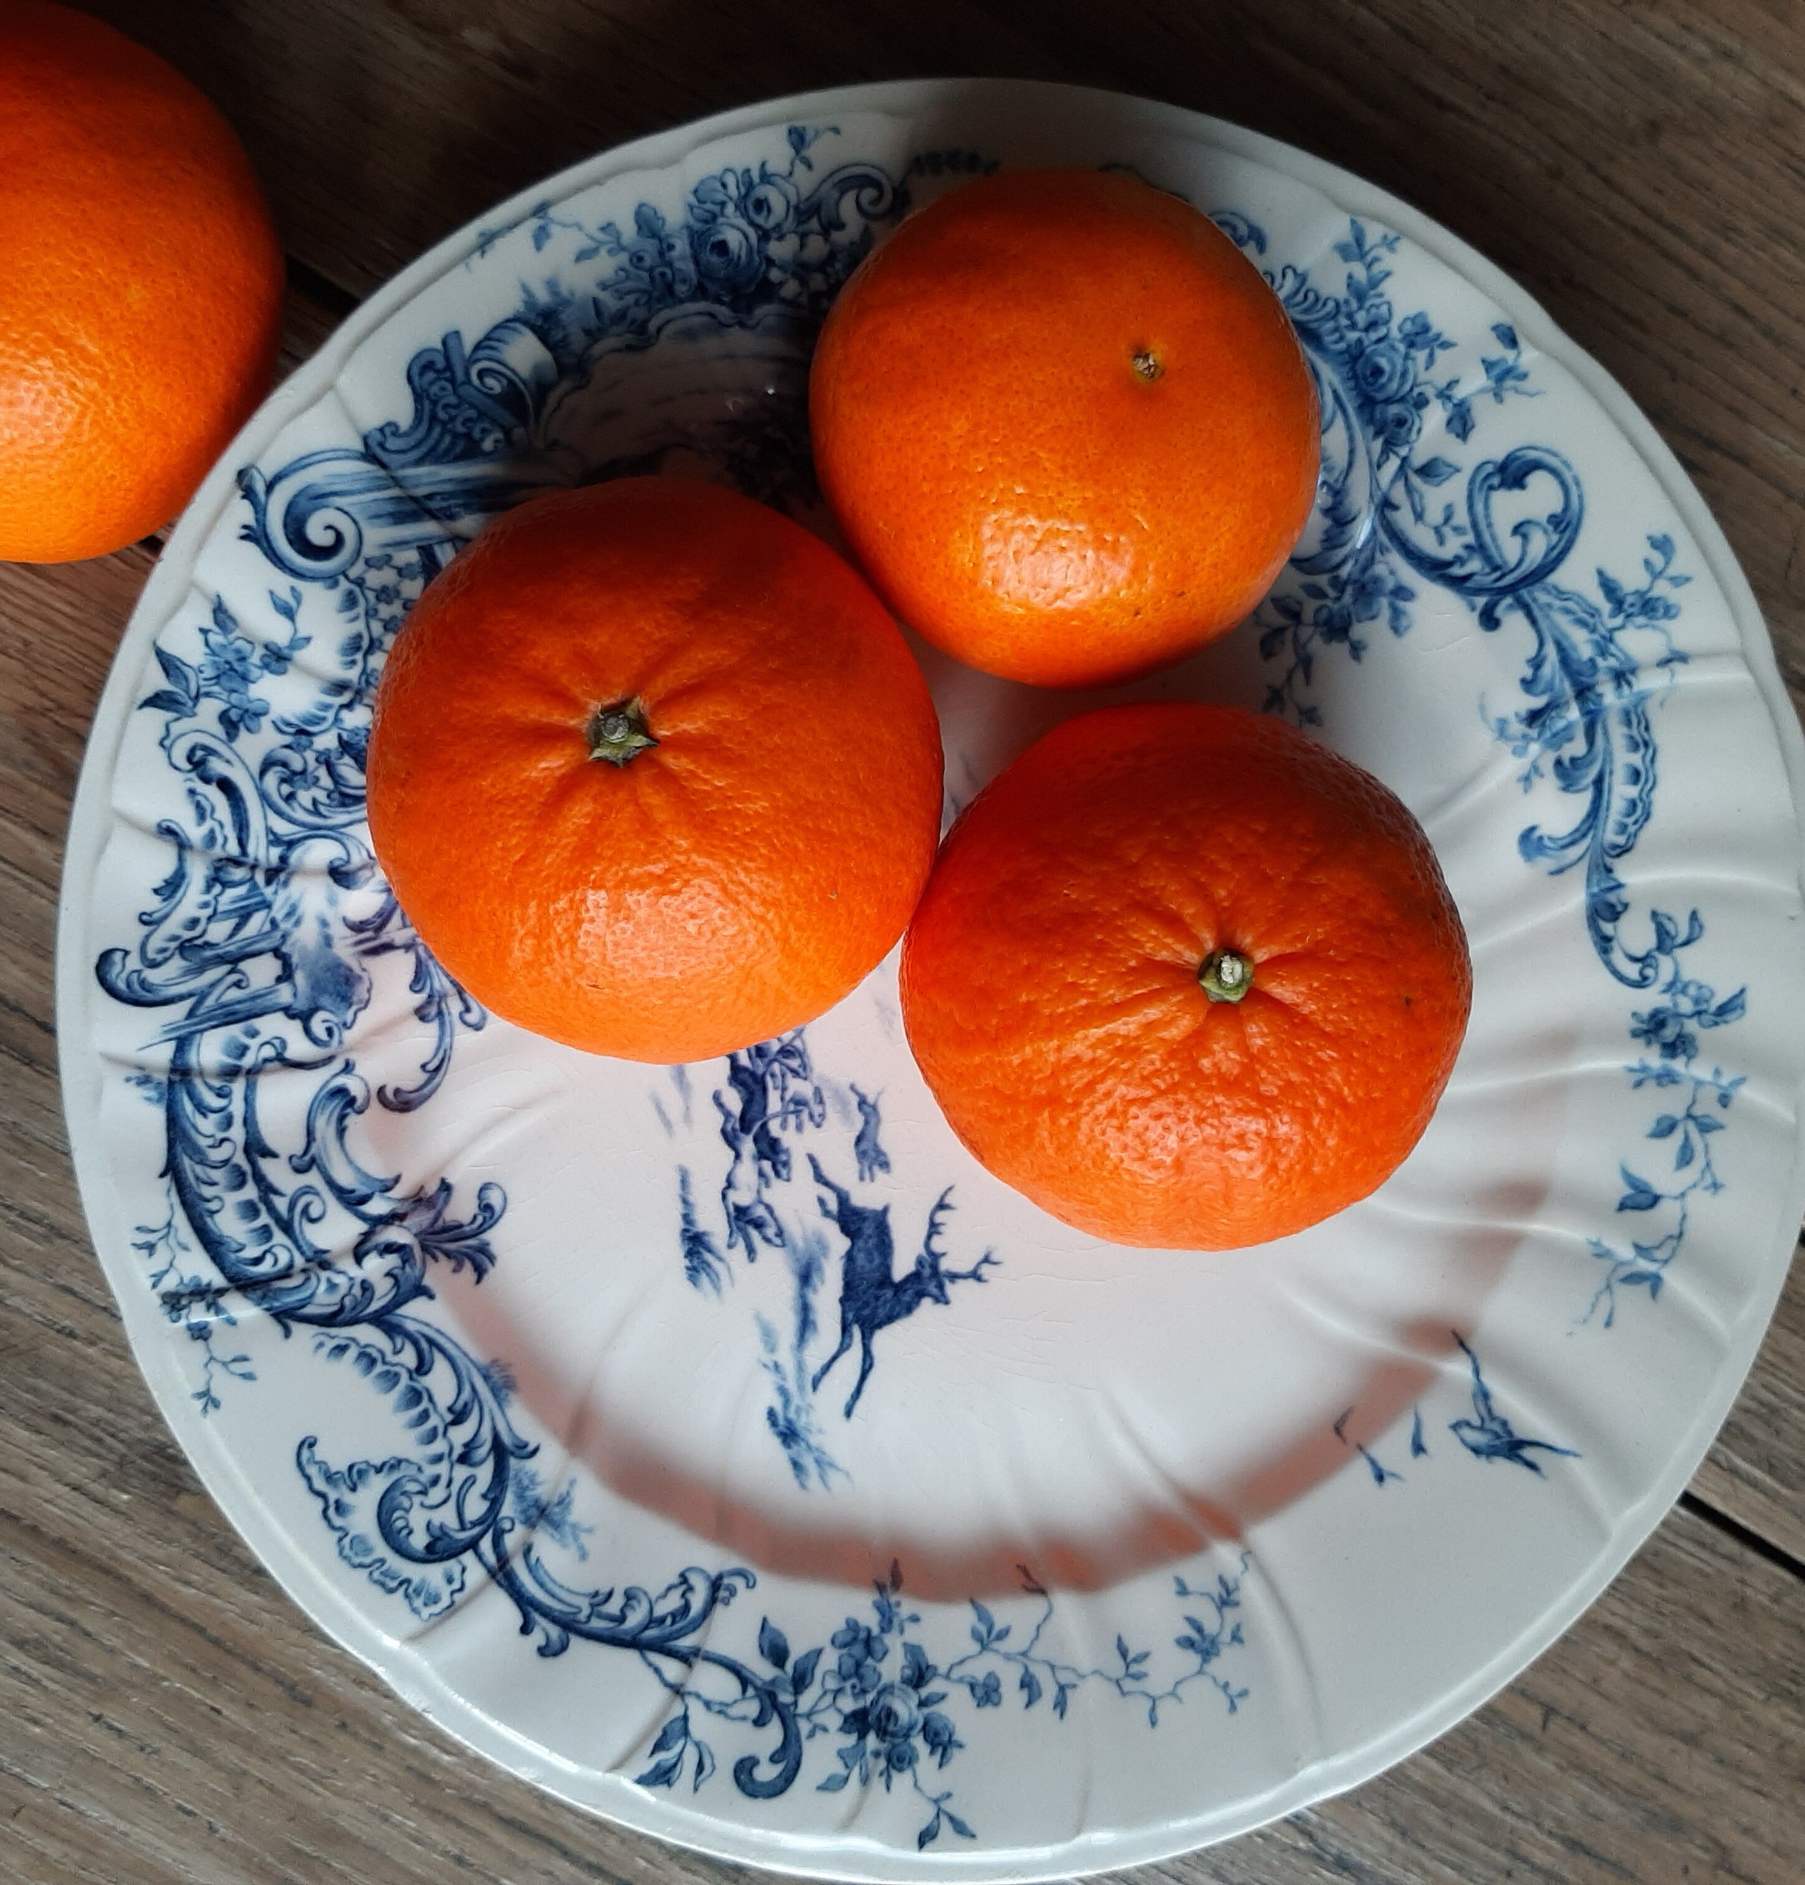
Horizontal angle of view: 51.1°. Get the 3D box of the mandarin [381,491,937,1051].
[{"bbox_3d":[-0.030,-0.021,0.232,0.070,0.059,0.072,0,88,-3],"label":"mandarin"}]

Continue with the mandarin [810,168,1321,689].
[{"bbox_3d":[0.020,-0.063,0.235,0.063,0.057,0.063,0,88,-3],"label":"mandarin"}]

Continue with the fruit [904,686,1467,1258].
[{"bbox_3d":[0.035,0.004,0.235,0.070,0.058,0.068,0,88,-3],"label":"fruit"}]

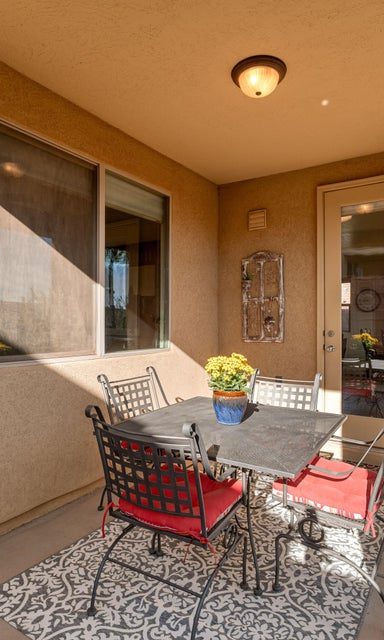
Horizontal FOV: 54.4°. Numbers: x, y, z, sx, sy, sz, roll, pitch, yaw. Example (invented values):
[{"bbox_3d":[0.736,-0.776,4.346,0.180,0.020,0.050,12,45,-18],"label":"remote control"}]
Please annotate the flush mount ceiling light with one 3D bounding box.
[{"bbox_3d":[0.418,-1.458,2.310,0.345,0.138,0.345,0,0,0],"label":"flush mount ceiling light"}]

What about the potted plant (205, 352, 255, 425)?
[{"bbox_3d":[0.223,0.402,2.210,0.290,0.405,0.290,0,0,0],"label":"potted plant"}]

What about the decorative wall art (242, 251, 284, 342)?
[{"bbox_3d":[0.740,-0.247,3.950,0.455,0.955,0.050,0,0,31],"label":"decorative wall art"}]

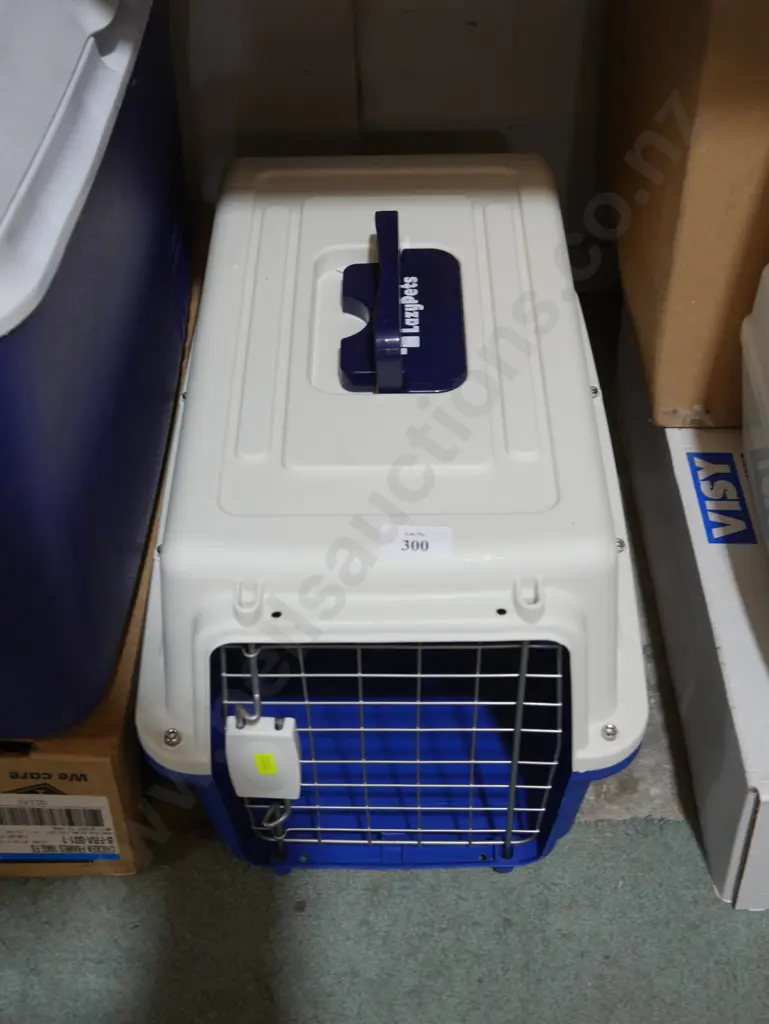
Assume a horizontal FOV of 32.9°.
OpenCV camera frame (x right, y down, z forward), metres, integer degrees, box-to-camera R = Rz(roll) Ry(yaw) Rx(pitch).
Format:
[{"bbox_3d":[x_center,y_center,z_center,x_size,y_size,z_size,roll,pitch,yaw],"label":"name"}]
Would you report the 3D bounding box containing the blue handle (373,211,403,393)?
[{"bbox_3d":[0.003,-0.141,0.859,0.017,0.041,0.148,0,44,1],"label":"blue handle"}]

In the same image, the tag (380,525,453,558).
[{"bbox_3d":[0.018,0.016,0.706,0.038,0.002,0.021,0,54,0],"label":"tag"}]

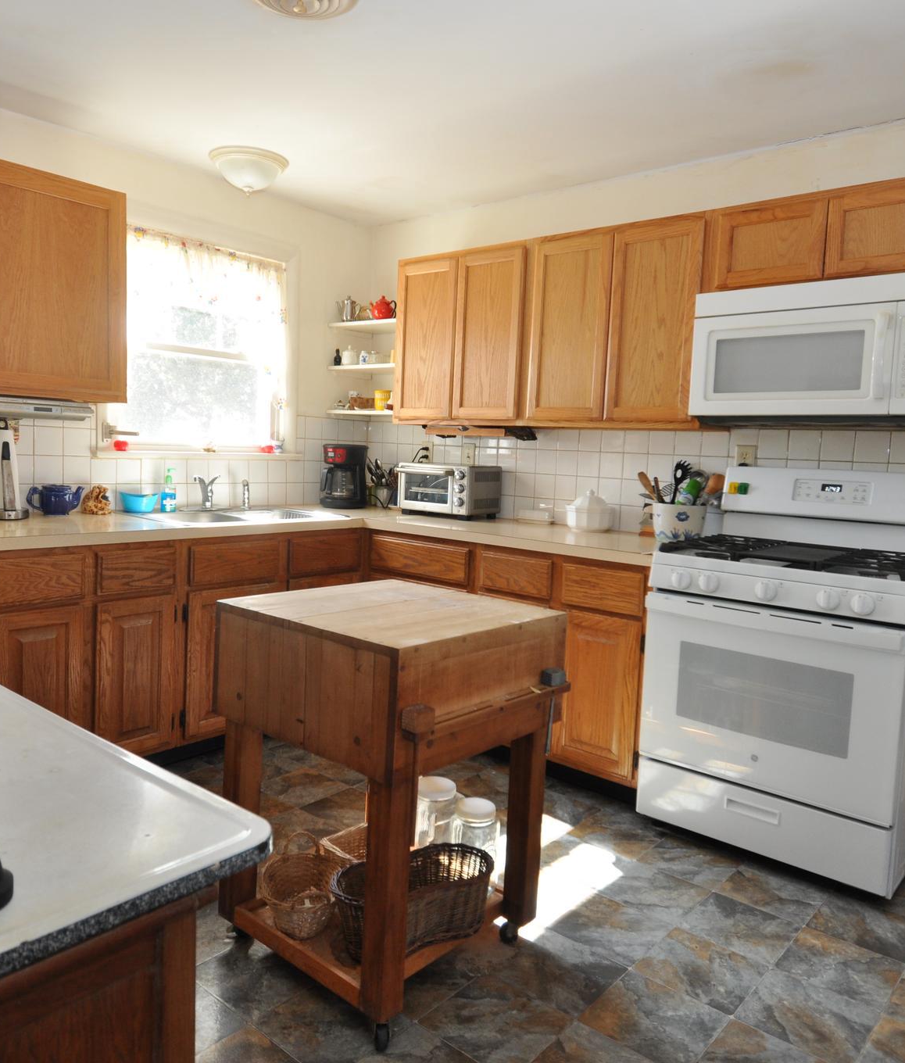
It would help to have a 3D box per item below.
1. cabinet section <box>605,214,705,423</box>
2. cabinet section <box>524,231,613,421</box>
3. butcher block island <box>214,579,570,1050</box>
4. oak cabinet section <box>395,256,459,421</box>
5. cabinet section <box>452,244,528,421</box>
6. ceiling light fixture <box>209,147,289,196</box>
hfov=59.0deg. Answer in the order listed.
[{"bbox_3d":[0.832,-0.765,3.047,0.370,0.730,0.320,7,8,40],"label":"cabinet section"},{"bbox_3d":[0.556,-0.801,3.279,0.370,0.730,0.320,7,8,40],"label":"cabinet section"},{"bbox_3d":[-0.144,0.607,1.947,0.655,0.850,0.555,7,8,41],"label":"butcher block island"},{"bbox_3d":[-0.026,-0.877,3.768,0.377,0.730,0.320,7,8,40],"label":"oak cabinet section"},{"bbox_3d":[0.259,-0.840,3.529,0.370,0.730,0.320,7,8,40],"label":"cabinet section"},{"bbox_3d":[-0.854,-1.488,3.374,0.330,0.151,0.330,2,6,0],"label":"ceiling light fixture"}]

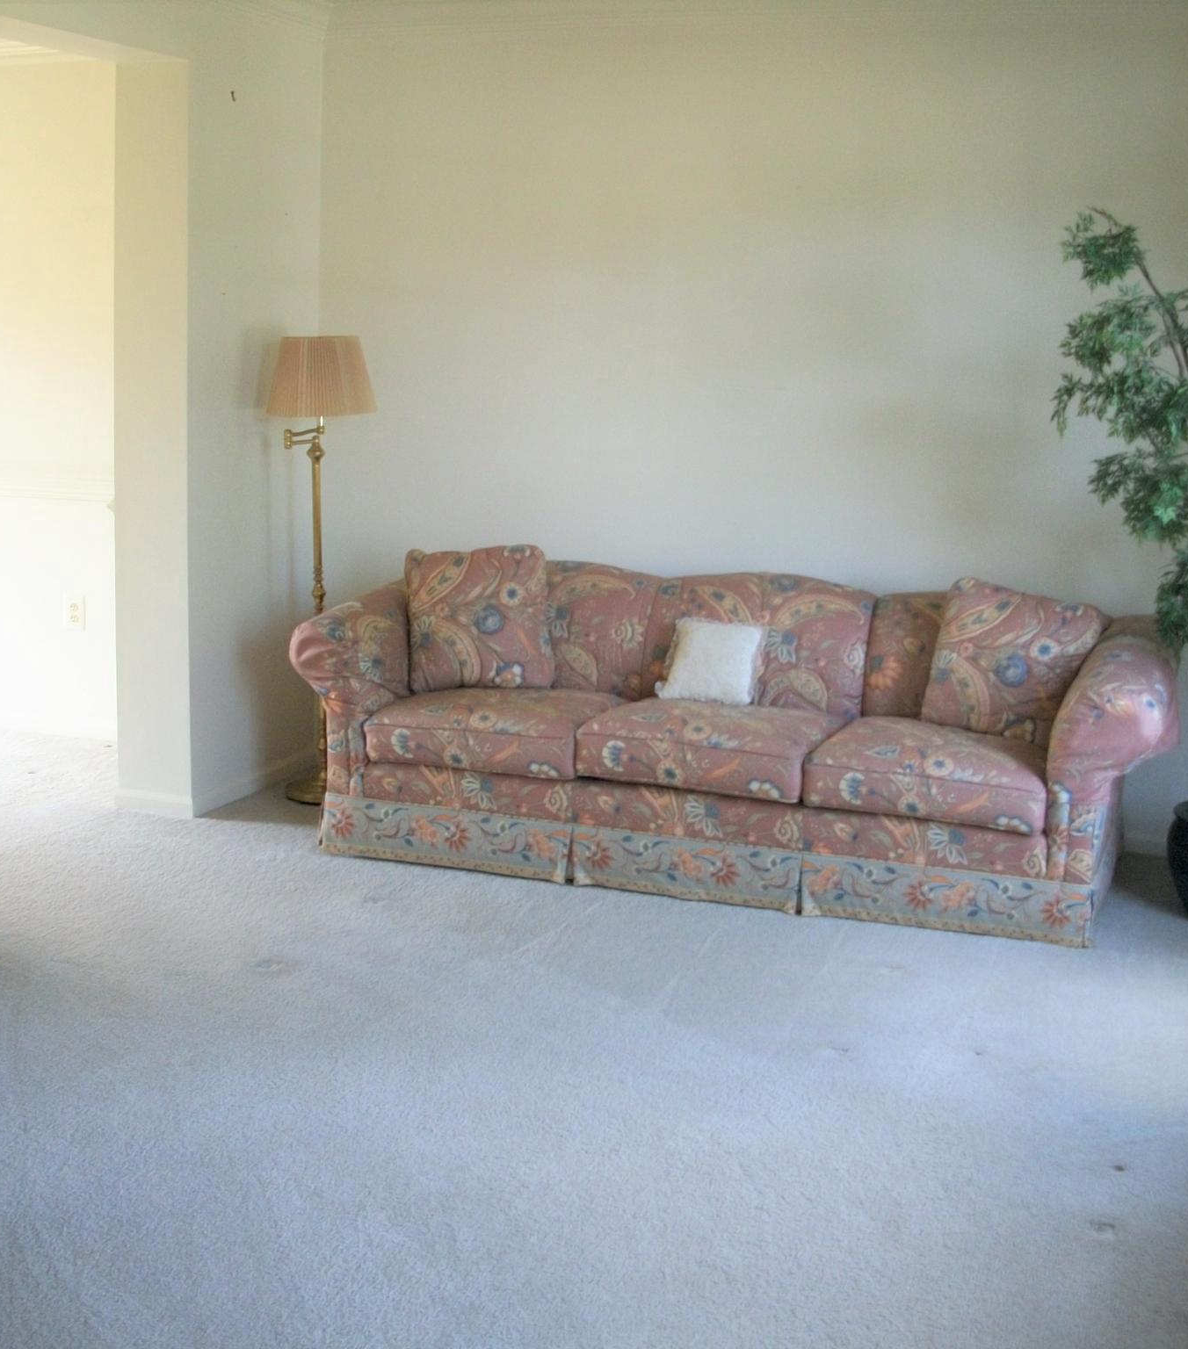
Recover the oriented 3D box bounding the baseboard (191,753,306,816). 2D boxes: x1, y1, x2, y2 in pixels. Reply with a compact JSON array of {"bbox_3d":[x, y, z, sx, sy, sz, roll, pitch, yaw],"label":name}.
[{"bbox_3d":[-1.016,0.326,5.574,0.015,0.065,0.810,5,10,21],"label":"baseboard"}]

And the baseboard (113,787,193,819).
[{"bbox_3d":[-1.264,0.372,5.245,0.250,0.065,0.015,5,10,21],"label":"baseboard"}]

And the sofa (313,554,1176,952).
[{"bbox_3d":[0.409,0.122,4.886,2.290,0.760,0.900,5,10,20],"label":"sofa"}]

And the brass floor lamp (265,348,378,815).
[{"bbox_3d":[-0.807,-0.319,5.409,0.370,1.400,0.370,1,9,0],"label":"brass floor lamp"}]

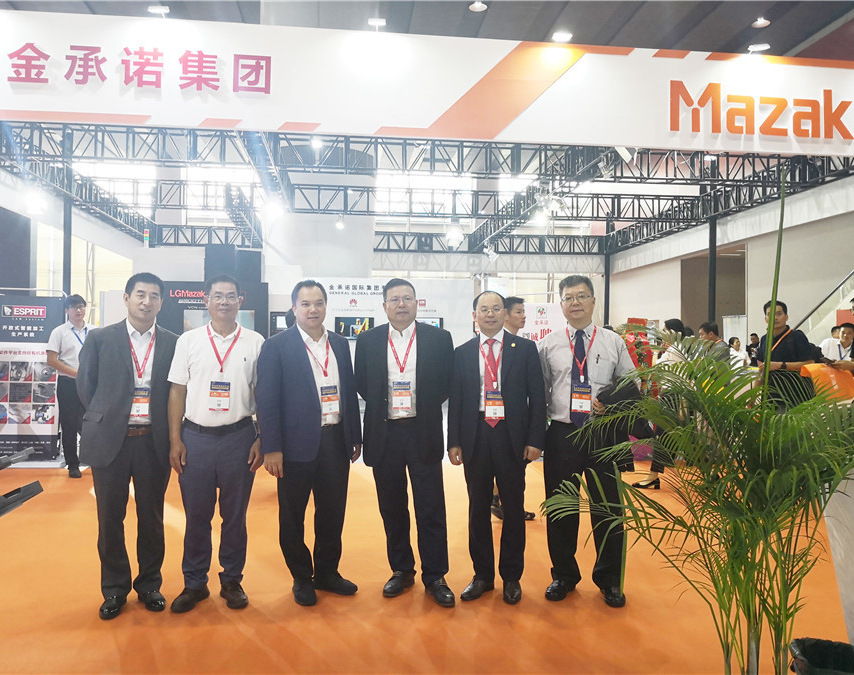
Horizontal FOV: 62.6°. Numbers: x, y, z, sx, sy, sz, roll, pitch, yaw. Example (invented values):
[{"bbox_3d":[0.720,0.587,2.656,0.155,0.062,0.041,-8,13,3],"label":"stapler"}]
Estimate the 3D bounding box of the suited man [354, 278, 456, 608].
[{"bbox_3d":[-0.123,0.537,3.830,0.550,1.710,0.360,0,-1,-3],"label":"suited man"}]

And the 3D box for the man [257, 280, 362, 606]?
[{"bbox_3d":[-0.641,0.538,3.830,0.530,1.700,0.370,1,-1,-25],"label":"man"}]

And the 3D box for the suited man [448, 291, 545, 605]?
[{"bbox_3d":[0.380,0.572,3.840,0.530,1.650,0.340,0,-1,8],"label":"suited man"}]

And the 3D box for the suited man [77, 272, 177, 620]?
[{"bbox_3d":[-1.579,0.519,3.700,0.510,1.720,0.360,1,-1,-30],"label":"suited man"}]

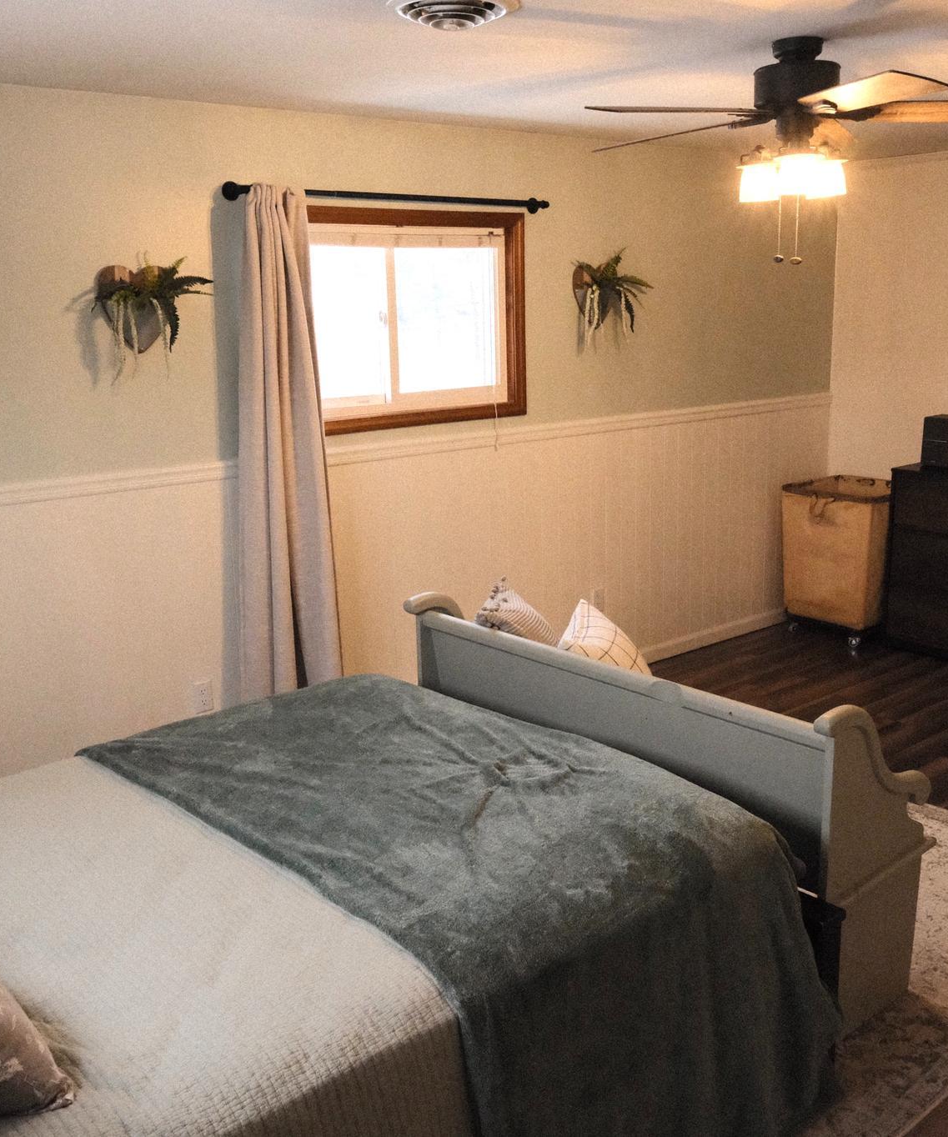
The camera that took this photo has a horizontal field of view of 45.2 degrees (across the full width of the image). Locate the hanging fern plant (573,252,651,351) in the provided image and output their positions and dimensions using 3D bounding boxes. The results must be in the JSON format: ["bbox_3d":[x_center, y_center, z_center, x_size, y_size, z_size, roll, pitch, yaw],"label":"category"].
[{"bbox_3d":[0.604,-1.178,5.004,0.296,0.420,0.200,-11,16,-36],"label":"hanging fern plant"}]

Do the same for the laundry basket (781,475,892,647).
[{"bbox_3d":[1.976,-0.043,5.983,0.460,0.775,0.520,-12,17,-38],"label":"laundry basket"}]

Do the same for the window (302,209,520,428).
[{"bbox_3d":[-0.286,-0.977,4.494,1.260,0.840,0.090,-11,16,-36],"label":"window"}]

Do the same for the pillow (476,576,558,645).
[{"bbox_3d":[0.130,0.265,3.800,0.160,0.430,0.430,-29,3,21],"label":"pillow"}]

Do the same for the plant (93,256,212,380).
[{"bbox_3d":[-1.063,-0.837,3.771,0.290,0.380,0.210,-11,16,-36],"label":"plant"}]

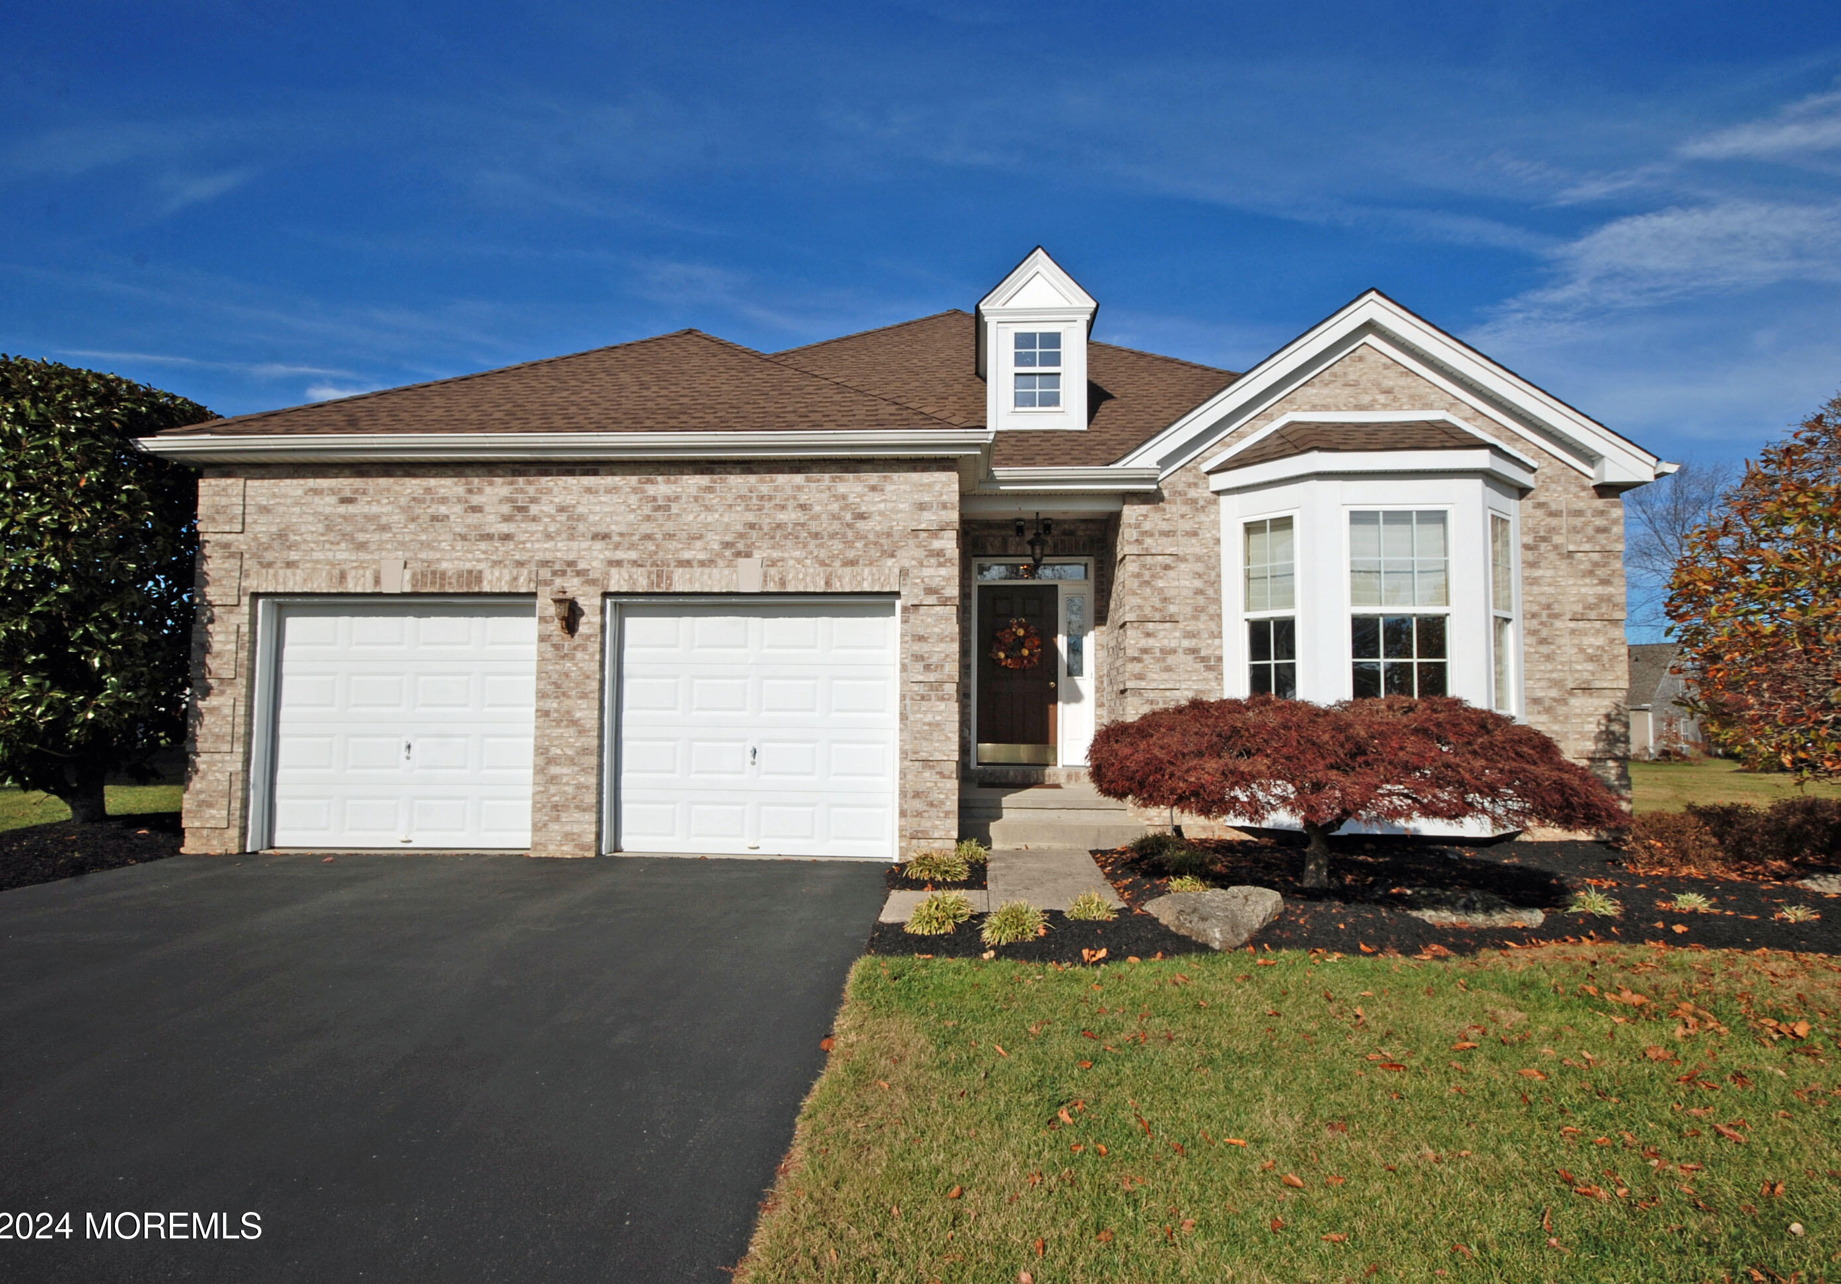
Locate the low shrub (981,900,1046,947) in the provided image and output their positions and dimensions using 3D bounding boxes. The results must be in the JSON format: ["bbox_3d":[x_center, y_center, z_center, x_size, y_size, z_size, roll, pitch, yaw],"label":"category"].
[{"bbox_3d":[0.531,1.590,5.490,0.380,0.225,0.350,0,-3,3],"label":"low shrub"}]

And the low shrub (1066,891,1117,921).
[{"bbox_3d":[1.092,1.665,6.120,0.330,0.160,0.300,0,-3,3],"label":"low shrub"}]

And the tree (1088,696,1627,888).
[{"bbox_3d":[3.100,1.090,6.980,3.650,1.400,3.000,0,-3,3],"label":"tree"}]

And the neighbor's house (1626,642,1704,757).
[{"bbox_3d":[37.200,3.270,56.200,10.000,5.900,13.000,2,-4,-33],"label":"neighbor's house"}]

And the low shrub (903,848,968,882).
[{"bbox_3d":[0.127,1.690,7.350,0.490,0.230,0.440,0,-3,3],"label":"low shrub"}]

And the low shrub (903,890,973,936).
[{"bbox_3d":[0.108,1.607,5.770,0.420,0.220,0.390,0,-3,3],"label":"low shrub"}]

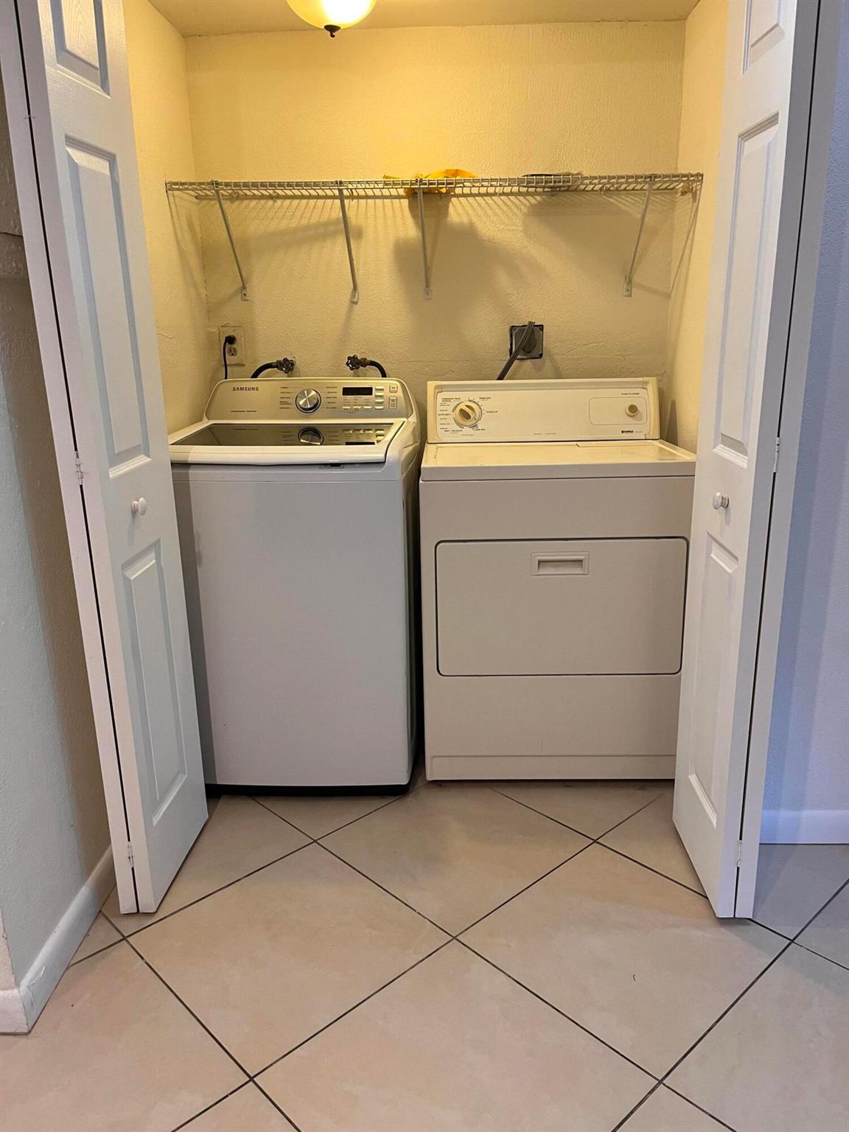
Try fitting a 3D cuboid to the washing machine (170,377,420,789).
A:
[{"bbox_3d":[-0.351,0.013,2.597,0.687,1.119,0.737,-1,16,2],"label":"washing machine"}]

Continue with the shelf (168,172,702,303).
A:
[{"bbox_3d":[0.030,-0.986,2.593,1.523,0.331,0.316,-1,16,2],"label":"shelf"}]

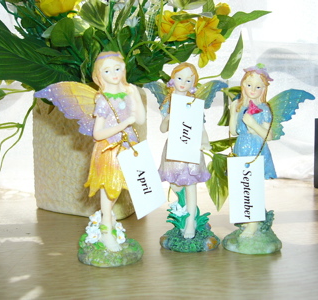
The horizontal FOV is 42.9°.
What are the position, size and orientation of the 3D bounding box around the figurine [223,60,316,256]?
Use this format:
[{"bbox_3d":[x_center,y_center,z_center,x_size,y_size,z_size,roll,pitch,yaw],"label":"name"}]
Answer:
[{"bbox_3d":[0.080,0.003,0.322,0.065,0.145,0.054,1,3,27],"label":"figurine"}]

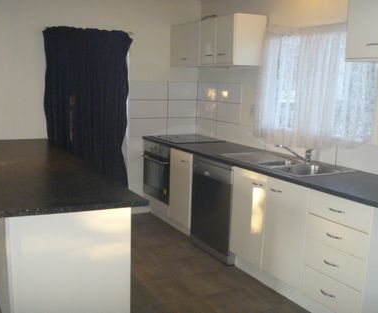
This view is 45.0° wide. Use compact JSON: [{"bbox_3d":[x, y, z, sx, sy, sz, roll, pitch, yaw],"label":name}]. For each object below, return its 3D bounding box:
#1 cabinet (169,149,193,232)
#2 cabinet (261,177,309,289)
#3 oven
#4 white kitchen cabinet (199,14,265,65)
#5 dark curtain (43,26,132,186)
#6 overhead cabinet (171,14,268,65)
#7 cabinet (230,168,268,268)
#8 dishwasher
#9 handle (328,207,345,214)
[{"bbox_3d":[0.190,0.266,4.385,0.608,0.684,0.443,-3,10,-29],"label":"cabinet"},{"bbox_3d":[0.890,0.481,3.135,0.608,0.684,0.394,-3,10,-29],"label":"cabinet"},{"bbox_3d":[-0.088,0.138,4.818,0.582,0.582,0.610,-3,10,-29],"label":"oven"},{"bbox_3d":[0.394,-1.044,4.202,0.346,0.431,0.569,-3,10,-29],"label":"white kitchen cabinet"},{"bbox_3d":[-0.983,-0.296,4.534,0.872,1.897,0.112,-3,10,-29],"label":"dark curtain"},{"bbox_3d":[0.246,-1.089,4.466,0.346,0.431,1.181,-3,10,-29],"label":"overhead cabinet"},{"bbox_3d":[0.694,0.421,3.486,0.608,0.684,0.418,-3,10,-29],"label":"cabinet"},{"bbox_3d":[0.434,0.405,3.935,0.608,0.806,0.612,-3,10,-29],"label":"dishwasher"},{"bbox_3d":[0.833,0.303,2.562,0.029,0.020,0.109,-3,10,-29],"label":"handle"}]

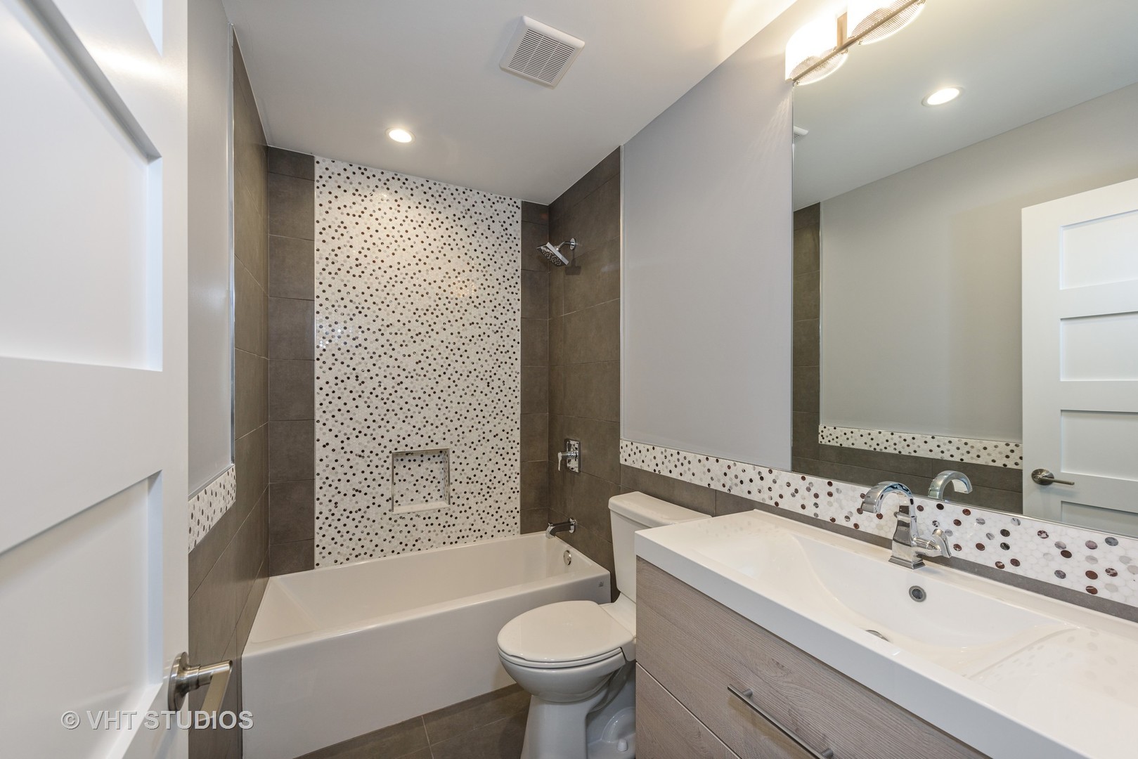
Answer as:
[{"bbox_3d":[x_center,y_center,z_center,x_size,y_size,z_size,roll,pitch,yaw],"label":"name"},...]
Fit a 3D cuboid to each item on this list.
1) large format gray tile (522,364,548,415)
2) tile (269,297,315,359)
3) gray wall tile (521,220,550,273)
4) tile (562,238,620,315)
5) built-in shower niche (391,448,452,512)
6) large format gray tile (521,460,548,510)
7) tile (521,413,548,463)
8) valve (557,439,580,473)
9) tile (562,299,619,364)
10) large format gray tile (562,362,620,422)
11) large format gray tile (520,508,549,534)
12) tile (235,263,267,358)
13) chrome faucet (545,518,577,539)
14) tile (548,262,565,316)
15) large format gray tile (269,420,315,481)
[{"bbox_3d":[-0.220,0.062,2.838,0.191,0.305,0.010,0,0,-28],"label":"large format gray tile"},{"bbox_3d":[-1.388,-0.249,2.222,0.196,0.305,0.010,0,0,-28],"label":"tile"},{"bbox_3d":[-0.216,-0.853,2.844,0.191,0.305,0.012,0,0,-28],"label":"gray wall tile"},{"bbox_3d":[0.114,-0.553,2.455,0.010,0.307,0.612,0,0,-28],"label":"tile"},{"bbox_3d":[-0.857,0.575,2.557,0.316,0.337,0.090,0,0,-28],"label":"built-in shower niche"},{"bbox_3d":[-0.222,0.672,2.835,0.191,0.305,0.010,0,0,-28],"label":"large format gray tile"},{"bbox_3d":[-0.221,0.367,2.837,0.191,0.305,0.010,0,0,-28],"label":"tile"},{"bbox_3d":[-0.020,0.446,2.571,0.095,0.179,0.173,0,0,-28],"label":"valve"},{"bbox_3d":[0.112,-0.245,2.440,0.010,0.306,0.609,0,0,-28],"label":"tile"},{"bbox_3d":[0.112,0.061,2.426,0.010,0.305,0.604,0,0,-28],"label":"large format gray tile"},{"bbox_3d":[-0.222,0.899,2.834,0.191,0.149,0.010,0,0,-28],"label":"large format gray tile"},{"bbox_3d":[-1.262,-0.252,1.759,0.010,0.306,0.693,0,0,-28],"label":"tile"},{"bbox_3d":[-0.048,0.865,2.564,0.160,0.093,0.074,0,0,-28],"label":"chrome faucet"},{"bbox_3d":[-0.078,-0.548,2.790,0.010,0.305,0.213,0,0,-28],"label":"tile"},{"bbox_3d":[-1.396,0.364,2.233,0.197,0.307,0.010,0,0,-28],"label":"large format gray tile"}]

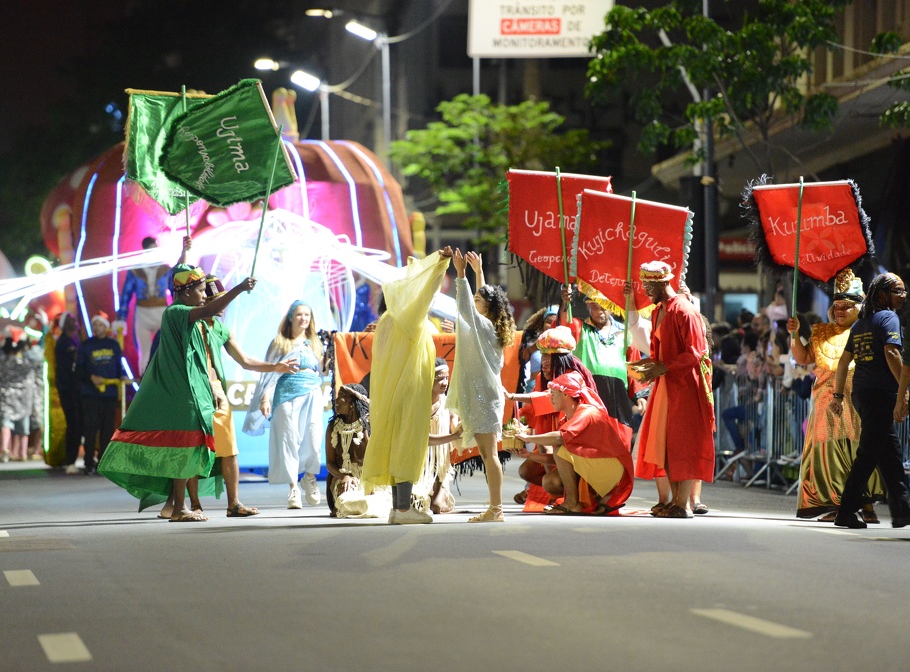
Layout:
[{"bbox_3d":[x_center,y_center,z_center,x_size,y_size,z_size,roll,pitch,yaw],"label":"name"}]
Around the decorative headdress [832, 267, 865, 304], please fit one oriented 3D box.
[{"bbox_3d":[2.762,-0.355,39.400,0.230,0.240,0.240,0,-1,13],"label":"decorative headdress"}]

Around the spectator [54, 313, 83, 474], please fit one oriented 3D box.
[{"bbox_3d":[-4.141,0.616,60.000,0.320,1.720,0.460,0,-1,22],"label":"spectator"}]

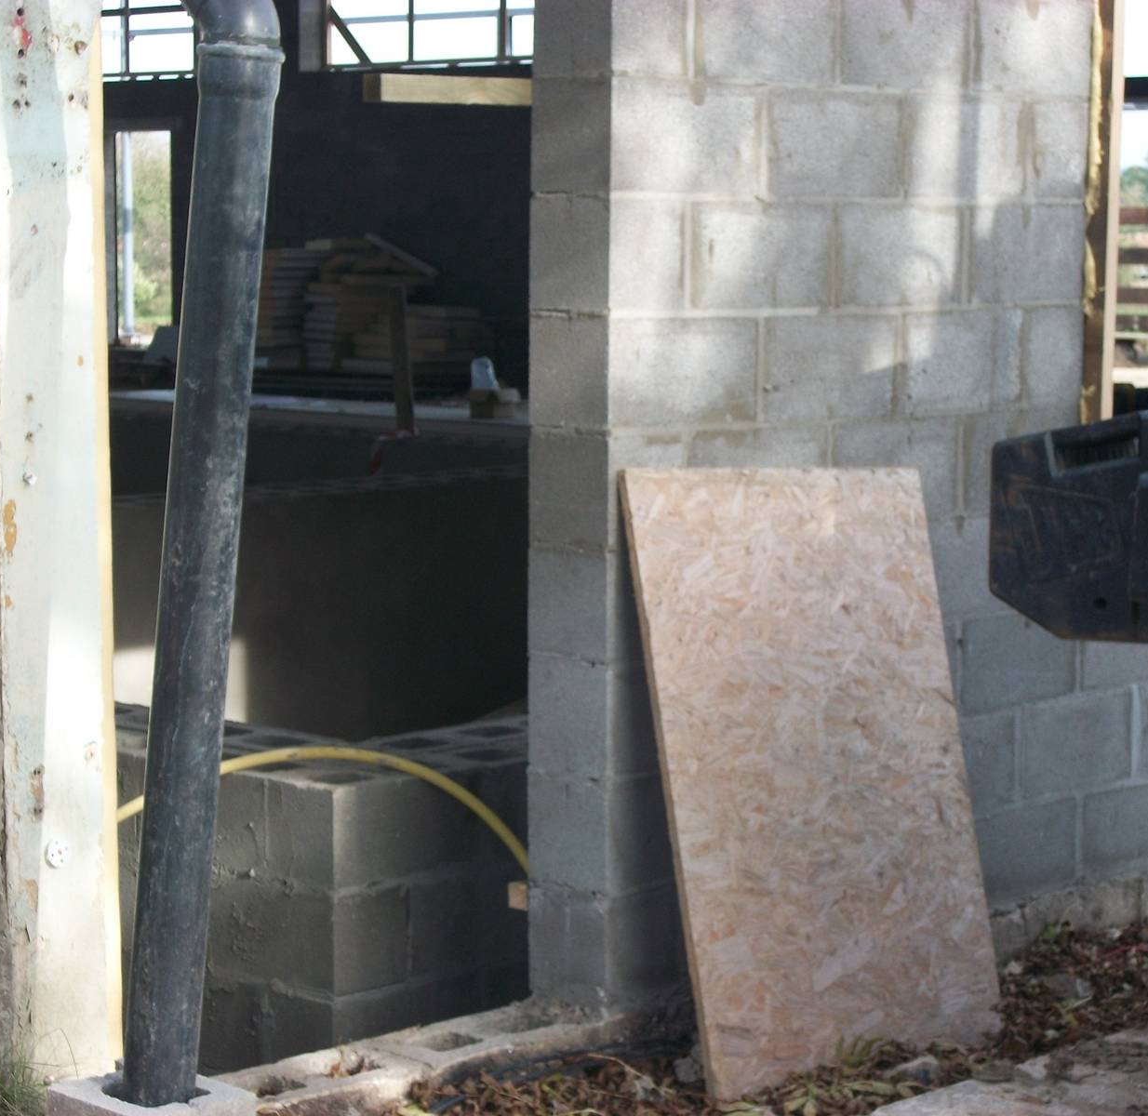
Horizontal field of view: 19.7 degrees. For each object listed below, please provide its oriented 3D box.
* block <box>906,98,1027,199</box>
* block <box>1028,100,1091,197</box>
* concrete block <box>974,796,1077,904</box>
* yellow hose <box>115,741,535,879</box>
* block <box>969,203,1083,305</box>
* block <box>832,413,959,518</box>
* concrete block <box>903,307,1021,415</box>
[{"bbox_3d":[0.767,-0.889,7.154,0.215,0.215,0.440,6,9,43],"label":"block"},{"bbox_3d":[1.003,-0.916,7.436,0.215,0.215,0.213,6,8,44],"label":"block"},{"bbox_3d":[0.914,0.659,7.486,0.215,0.215,0.440,6,9,43],"label":"concrete block"},{"bbox_3d":[-0.495,0.495,6.500,0.950,0.280,0.220,-3,7,-31],"label":"yellow hose"},{"bbox_3d":[0.923,-0.678,7.336,0.215,0.215,0.440,6,8,43],"label":"block"},{"bbox_3d":[0.609,-0.199,7.060,0.215,0.215,0.440,6,8,43],"label":"block"},{"bbox_3d":[0.764,-0.442,7.202,0.215,0.215,0.440,6,9,43],"label":"concrete block"}]

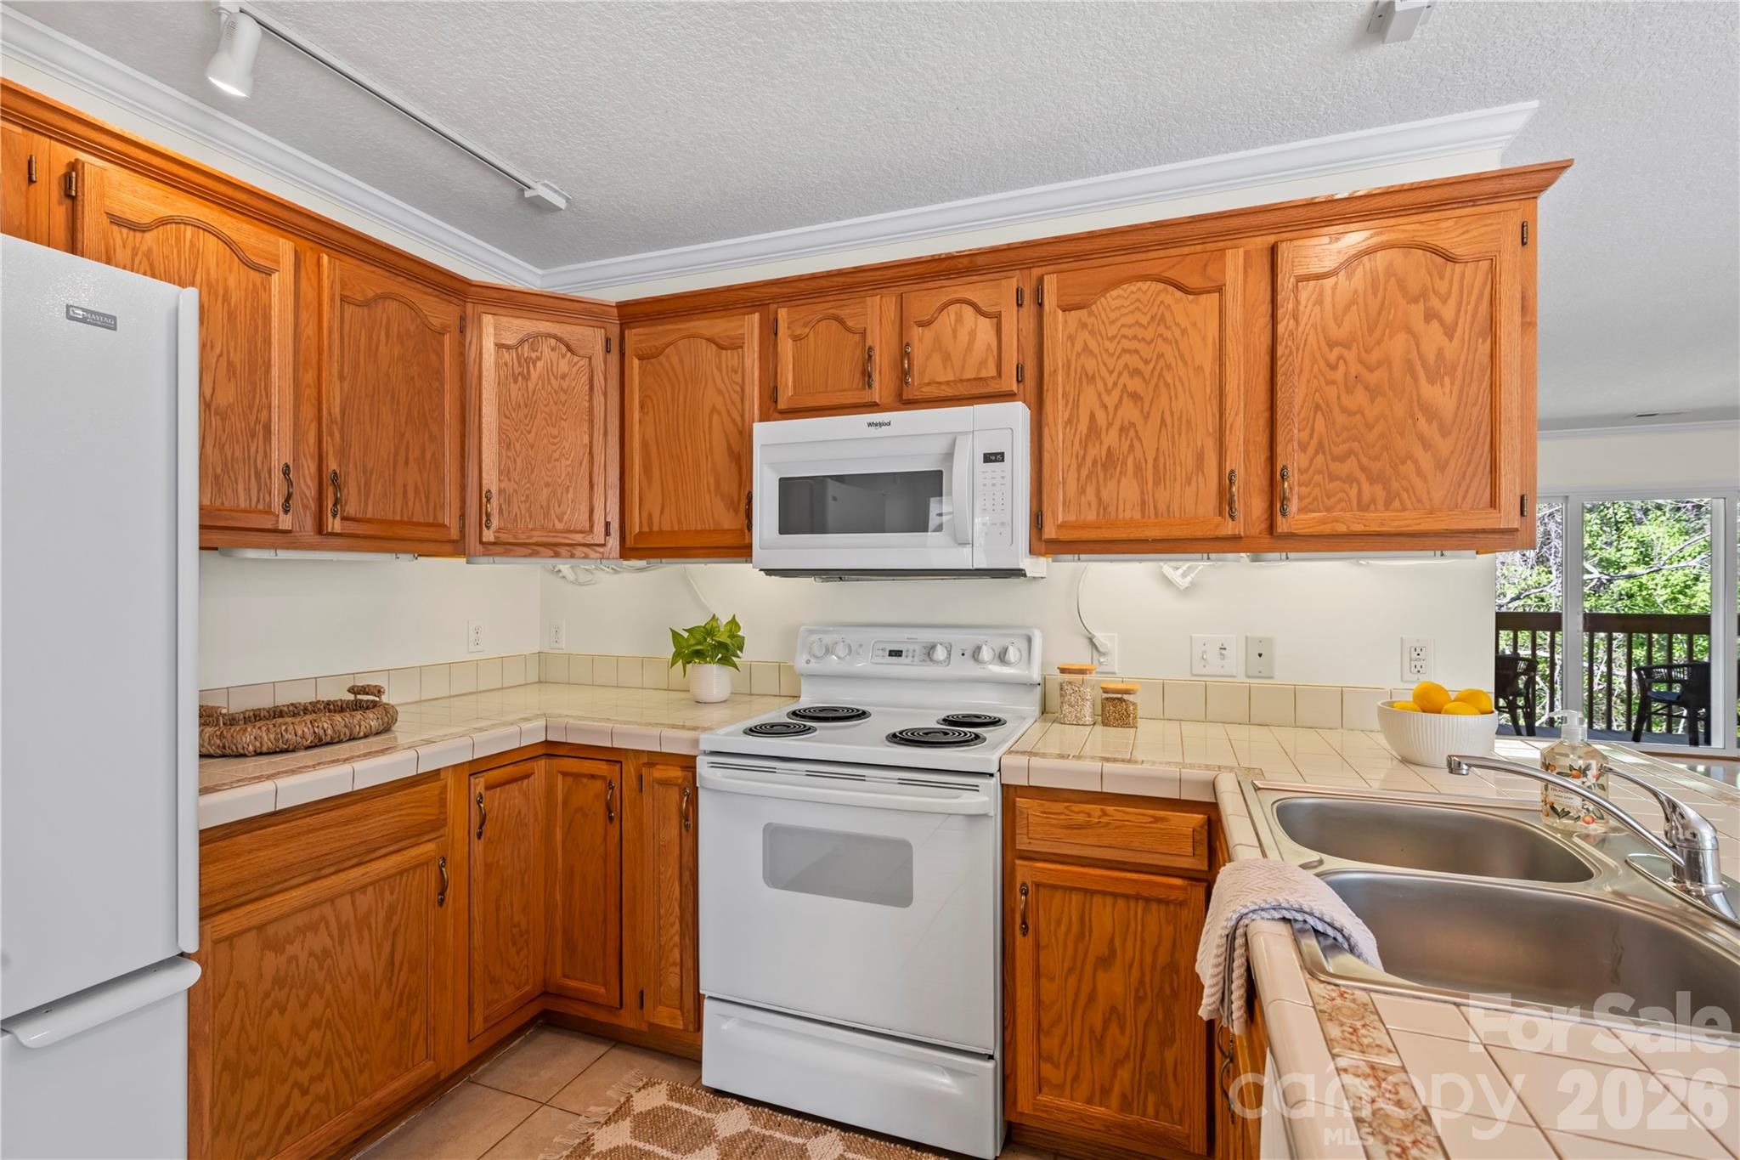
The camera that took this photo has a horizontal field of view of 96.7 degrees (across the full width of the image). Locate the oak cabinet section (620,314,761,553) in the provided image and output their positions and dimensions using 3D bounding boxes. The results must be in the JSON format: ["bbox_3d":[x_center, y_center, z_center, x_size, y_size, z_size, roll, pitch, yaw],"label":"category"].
[{"bbox_3d":[-0.543,-0.445,2.360,0.467,0.678,0.020,0,0,20],"label":"oak cabinet section"}]

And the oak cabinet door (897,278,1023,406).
[{"bbox_3d":[0.240,-0.637,2.077,0.310,0.299,0.021,0,0,20],"label":"oak cabinet door"}]

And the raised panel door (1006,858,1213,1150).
[{"bbox_3d":[0.512,0.901,1.662,0.387,0.559,0.021,0,0,20],"label":"raised panel door"}]

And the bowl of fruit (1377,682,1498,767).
[{"bbox_3d":[1.249,0.310,1.700,0.215,0.172,0.215,0,0,21],"label":"bowl of fruit"}]

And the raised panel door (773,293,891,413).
[{"bbox_3d":[-0.114,-0.645,2.228,0.330,0.303,0.023,0,0,21],"label":"raised panel door"}]

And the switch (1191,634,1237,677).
[{"bbox_3d":[0.951,0.210,2.138,0.116,0.114,0.013,0,0,20],"label":"switch"}]

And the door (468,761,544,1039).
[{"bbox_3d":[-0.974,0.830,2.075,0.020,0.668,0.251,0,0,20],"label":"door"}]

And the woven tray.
[{"bbox_3d":[-1.402,0.338,1.901,0.290,0.100,0.470,0,0,20],"label":"woven tray"}]

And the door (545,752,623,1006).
[{"bbox_3d":[-0.804,0.850,2.180,0.267,0.680,0.022,0,0,21],"label":"door"}]

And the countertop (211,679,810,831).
[{"bbox_3d":[-0.991,0.416,2.061,1.141,0.058,1.507,0,0,20],"label":"countertop"}]

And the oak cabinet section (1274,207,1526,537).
[{"bbox_3d":[1.174,-0.450,1.744,0.464,0.686,0.023,0,0,21],"label":"oak cabinet section"}]

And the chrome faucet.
[{"bbox_3d":[0.943,0.317,1.024,0.295,0.152,0.085,0,0,23],"label":"chrome faucet"}]

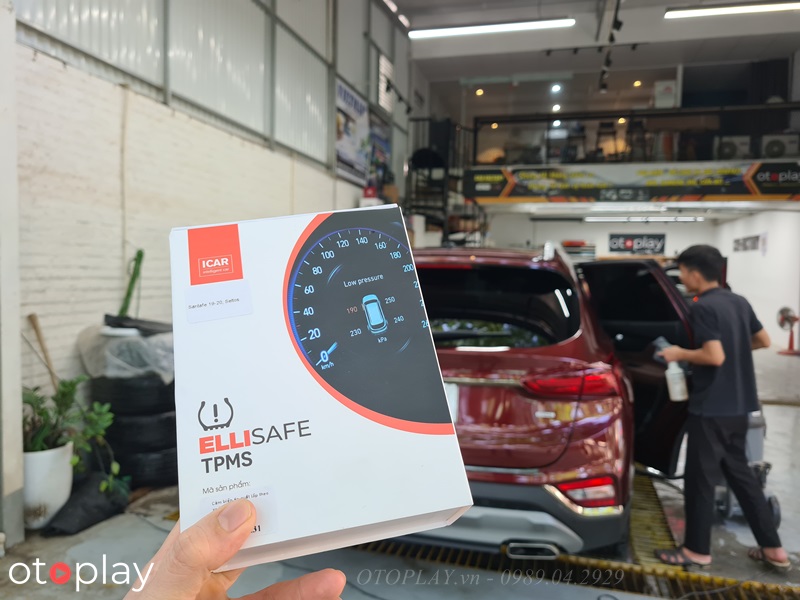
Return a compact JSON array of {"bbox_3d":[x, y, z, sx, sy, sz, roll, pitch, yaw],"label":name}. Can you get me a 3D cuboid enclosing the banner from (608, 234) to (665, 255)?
[{"bbox_3d":[6.322,-1.501,16.001,1.380,0.500,0.030,2,2,15],"label":"banner"}]

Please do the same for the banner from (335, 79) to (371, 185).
[{"bbox_3d":[-0.759,-2.687,9.910,0.030,1.440,1.540,2,2,15],"label":"banner"}]

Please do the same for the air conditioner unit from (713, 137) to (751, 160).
[{"bbox_3d":[6.786,-3.060,12.325,0.680,0.550,0.280,2,2,15],"label":"air conditioner unit"}]

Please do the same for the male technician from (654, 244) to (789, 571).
[{"bbox_3d":[1.662,0.545,3.121,0.500,1.670,0.560,-1,3,-38],"label":"male technician"}]

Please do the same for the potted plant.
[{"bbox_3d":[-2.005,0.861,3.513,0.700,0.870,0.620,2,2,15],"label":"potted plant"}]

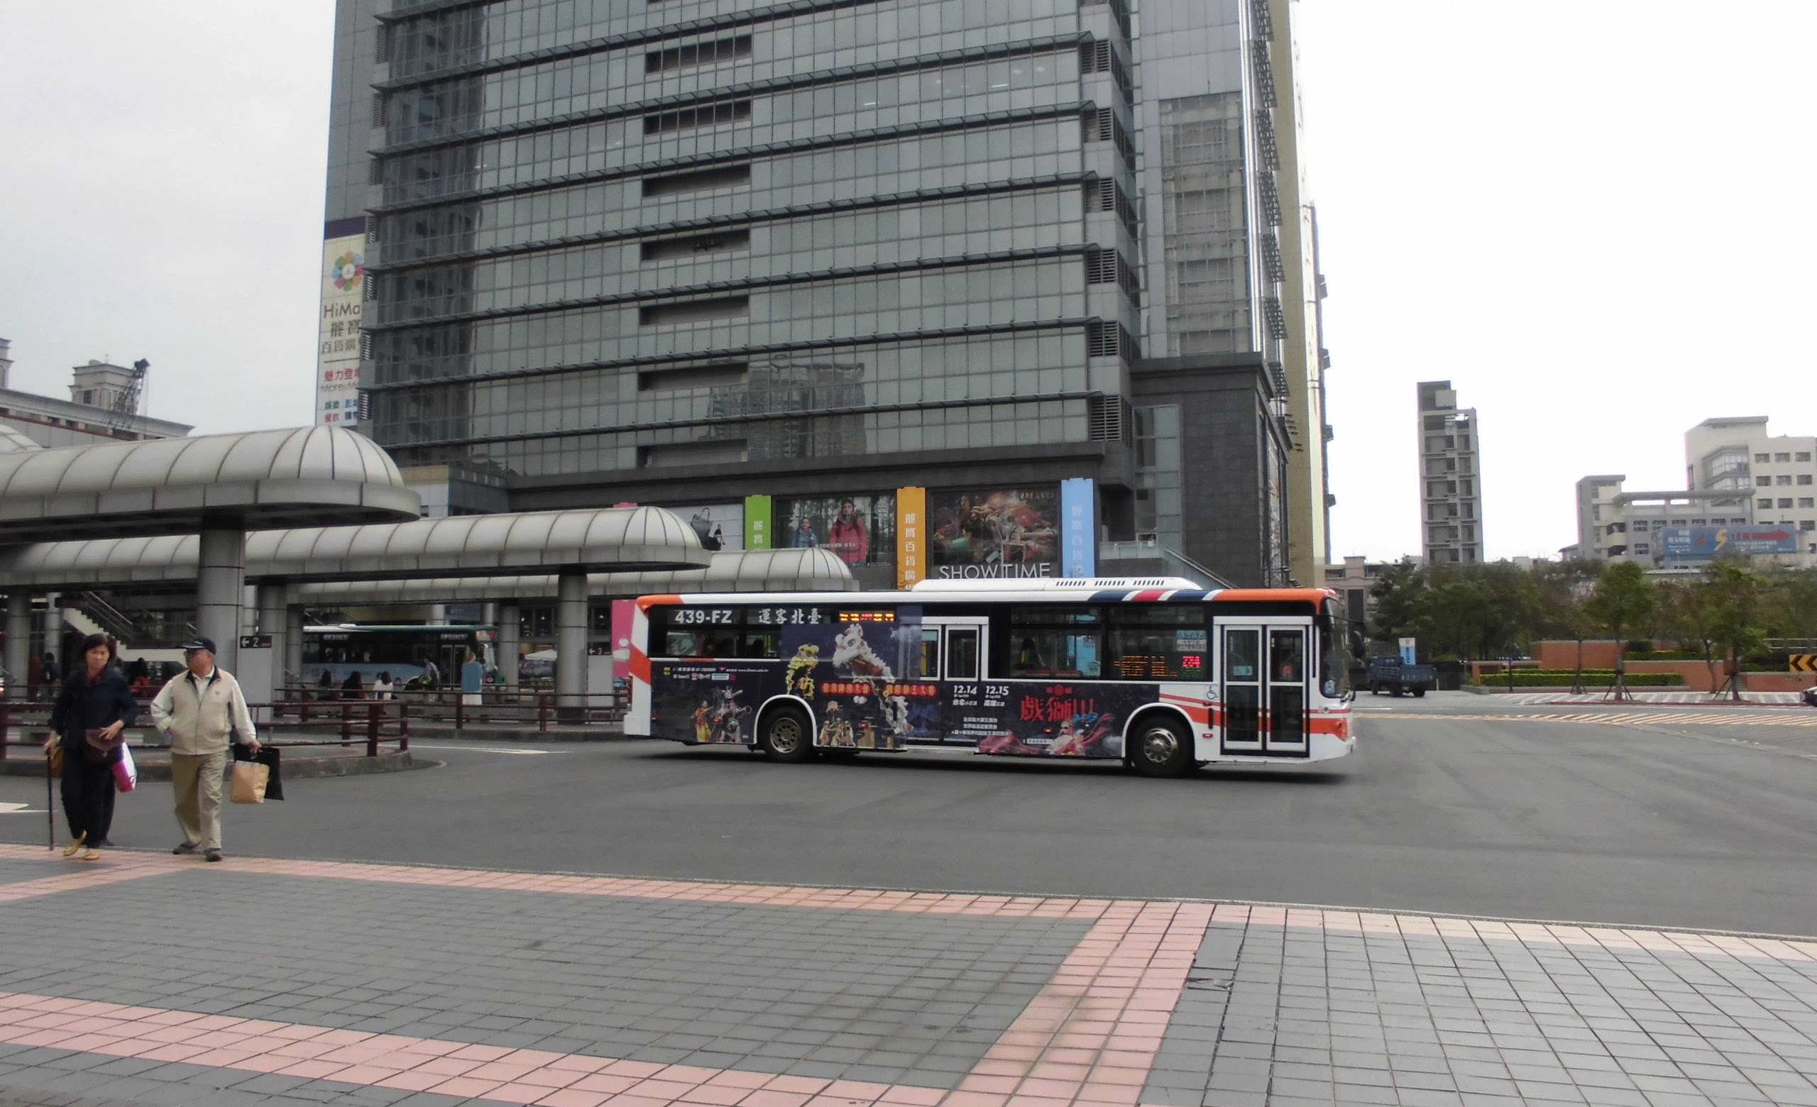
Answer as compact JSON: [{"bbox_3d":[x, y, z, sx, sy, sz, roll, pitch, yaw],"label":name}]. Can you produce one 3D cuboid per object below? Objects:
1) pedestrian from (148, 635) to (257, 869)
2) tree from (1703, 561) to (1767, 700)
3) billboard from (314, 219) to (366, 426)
[{"bbox_3d":[-5.399,1.493,10.520,0.680,1.640,0.460,1,-5,-19],"label":"pedestrian"},{"bbox_3d":[37.533,3.482,62.000,2.600,6.400,2.600,-3,-6,31],"label":"tree"},{"bbox_3d":[-37.211,-14.931,90.000,4.300,14.600,0.300,-2,-5,20],"label":"billboard"}]

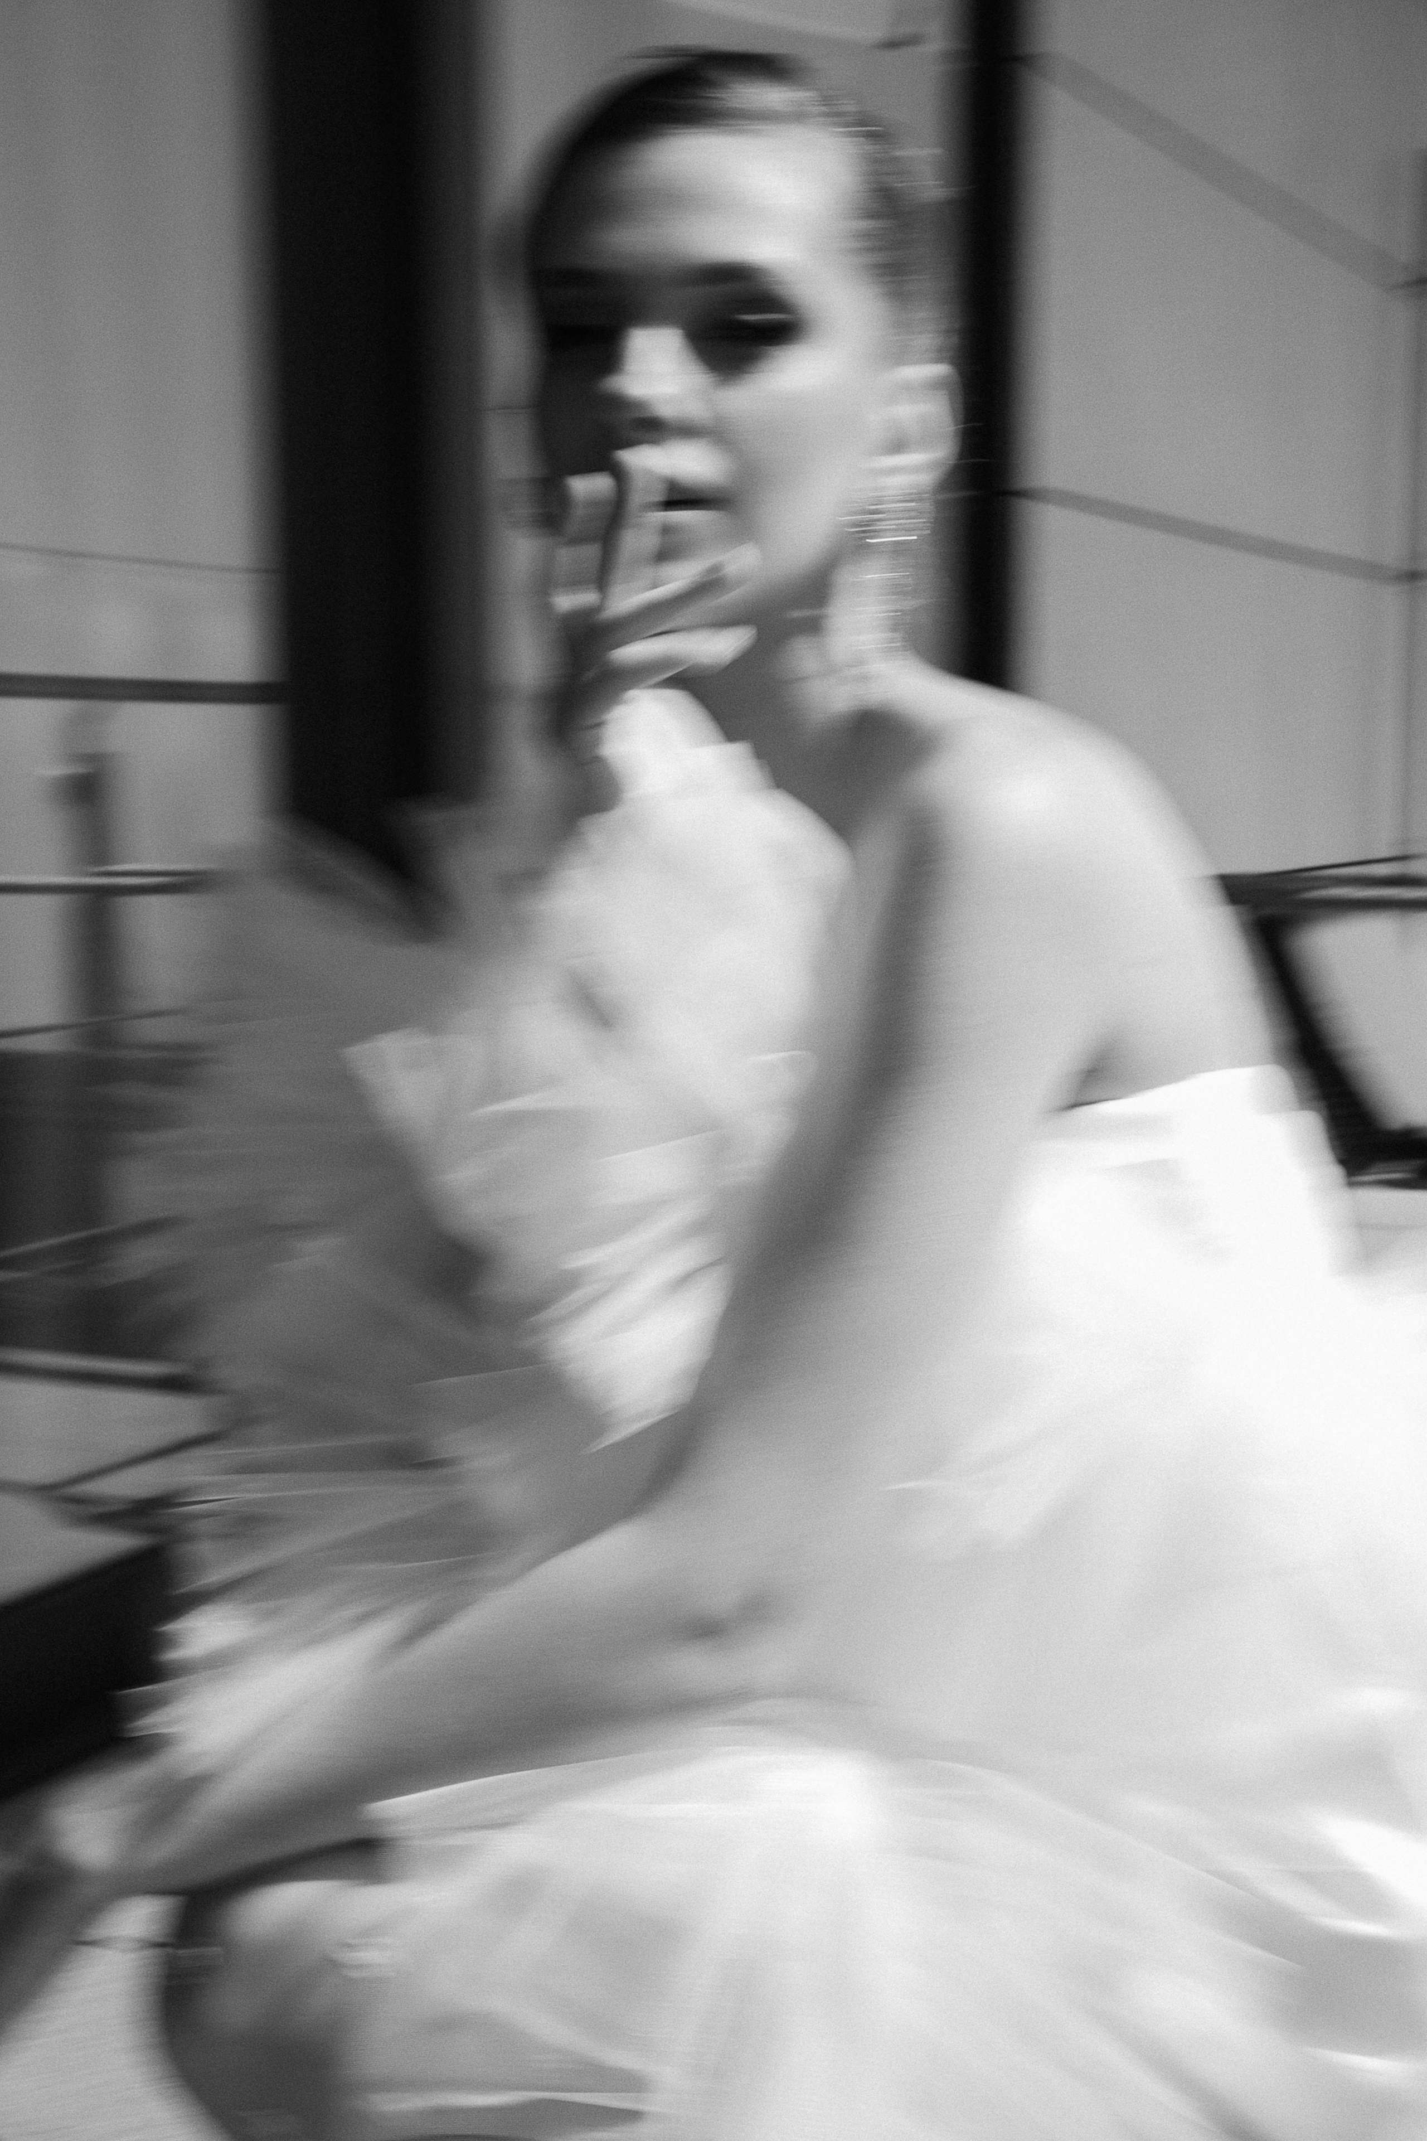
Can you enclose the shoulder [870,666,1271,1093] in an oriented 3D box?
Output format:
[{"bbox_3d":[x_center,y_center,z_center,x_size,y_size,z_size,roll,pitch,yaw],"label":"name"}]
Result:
[{"bbox_3d":[0.128,-0.068,1.060,0.138,0.148,0.155,-4,10,-25],"label":"shoulder"}]

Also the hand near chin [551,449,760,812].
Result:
[{"bbox_3d":[-0.021,-0.160,1.080,0.080,0.135,0.075,4,10,21],"label":"hand near chin"}]

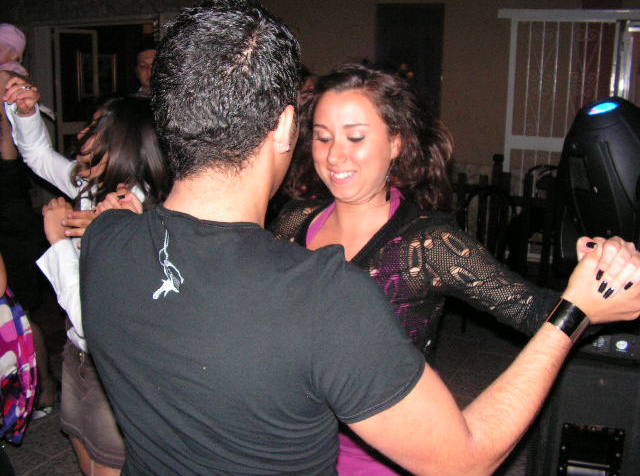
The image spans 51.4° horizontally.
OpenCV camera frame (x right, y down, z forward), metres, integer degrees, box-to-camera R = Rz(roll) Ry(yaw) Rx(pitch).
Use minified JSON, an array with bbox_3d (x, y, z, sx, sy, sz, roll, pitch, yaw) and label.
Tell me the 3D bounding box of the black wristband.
[{"bbox_3d":[0.411,0.137,1.100,0.058,0.048,0.052,35,-10,21],"label":"black wristband"}]

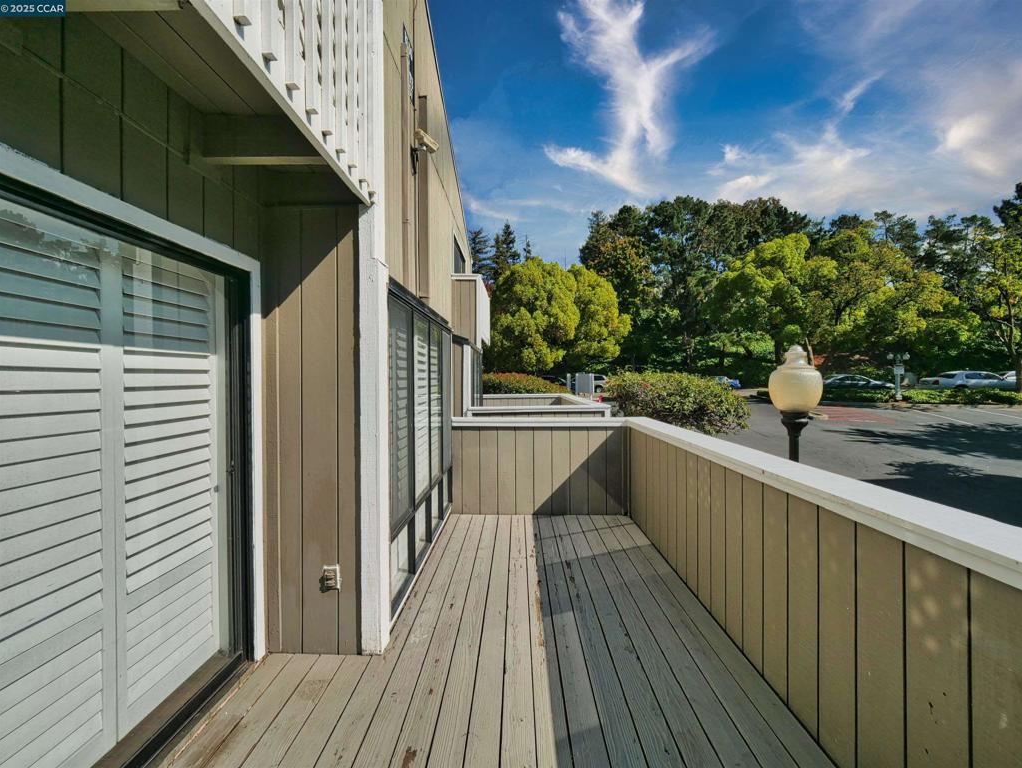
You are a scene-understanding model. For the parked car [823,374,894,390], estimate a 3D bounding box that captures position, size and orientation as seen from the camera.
[{"bbox_3d":[23.200,0.112,28.400,4.750,1.450,1.820,0,0,8],"label":"parked car"}]

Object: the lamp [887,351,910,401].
[{"bbox_3d":[18.250,-0.264,19.500,1.000,2.250,0.350,0,0,0],"label":"lamp"}]

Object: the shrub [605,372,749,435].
[{"bbox_3d":[3.120,0.501,8.000,2.600,1.450,2.300,0,0,0],"label":"shrub"}]

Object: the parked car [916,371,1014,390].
[{"bbox_3d":[27.200,-0.006,24.500,4.750,1.400,1.820,0,0,9],"label":"parked car"}]

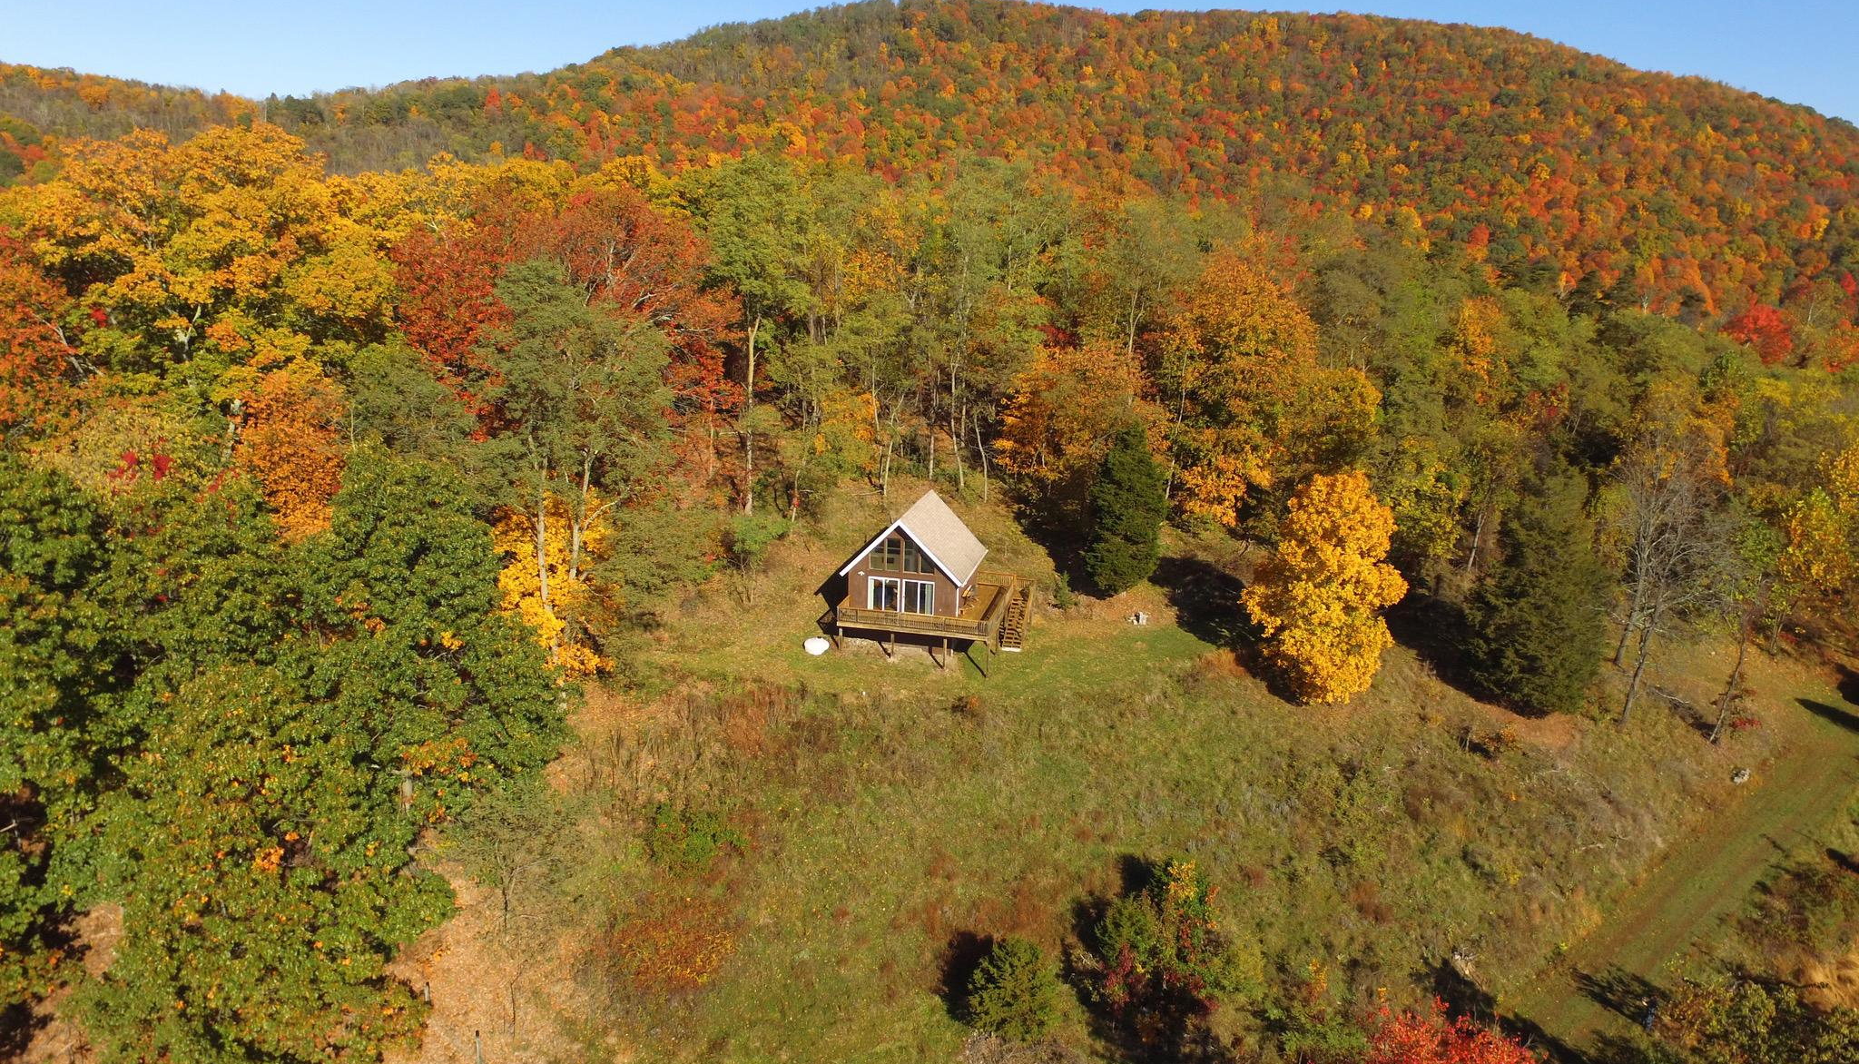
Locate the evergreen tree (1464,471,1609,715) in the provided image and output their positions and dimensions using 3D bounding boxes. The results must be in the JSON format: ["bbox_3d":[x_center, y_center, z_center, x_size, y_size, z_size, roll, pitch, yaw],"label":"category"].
[{"bbox_3d":[31.564,3.010,54.110,7.170,12.690,6.960,0,16,0],"label":"evergreen tree"}]

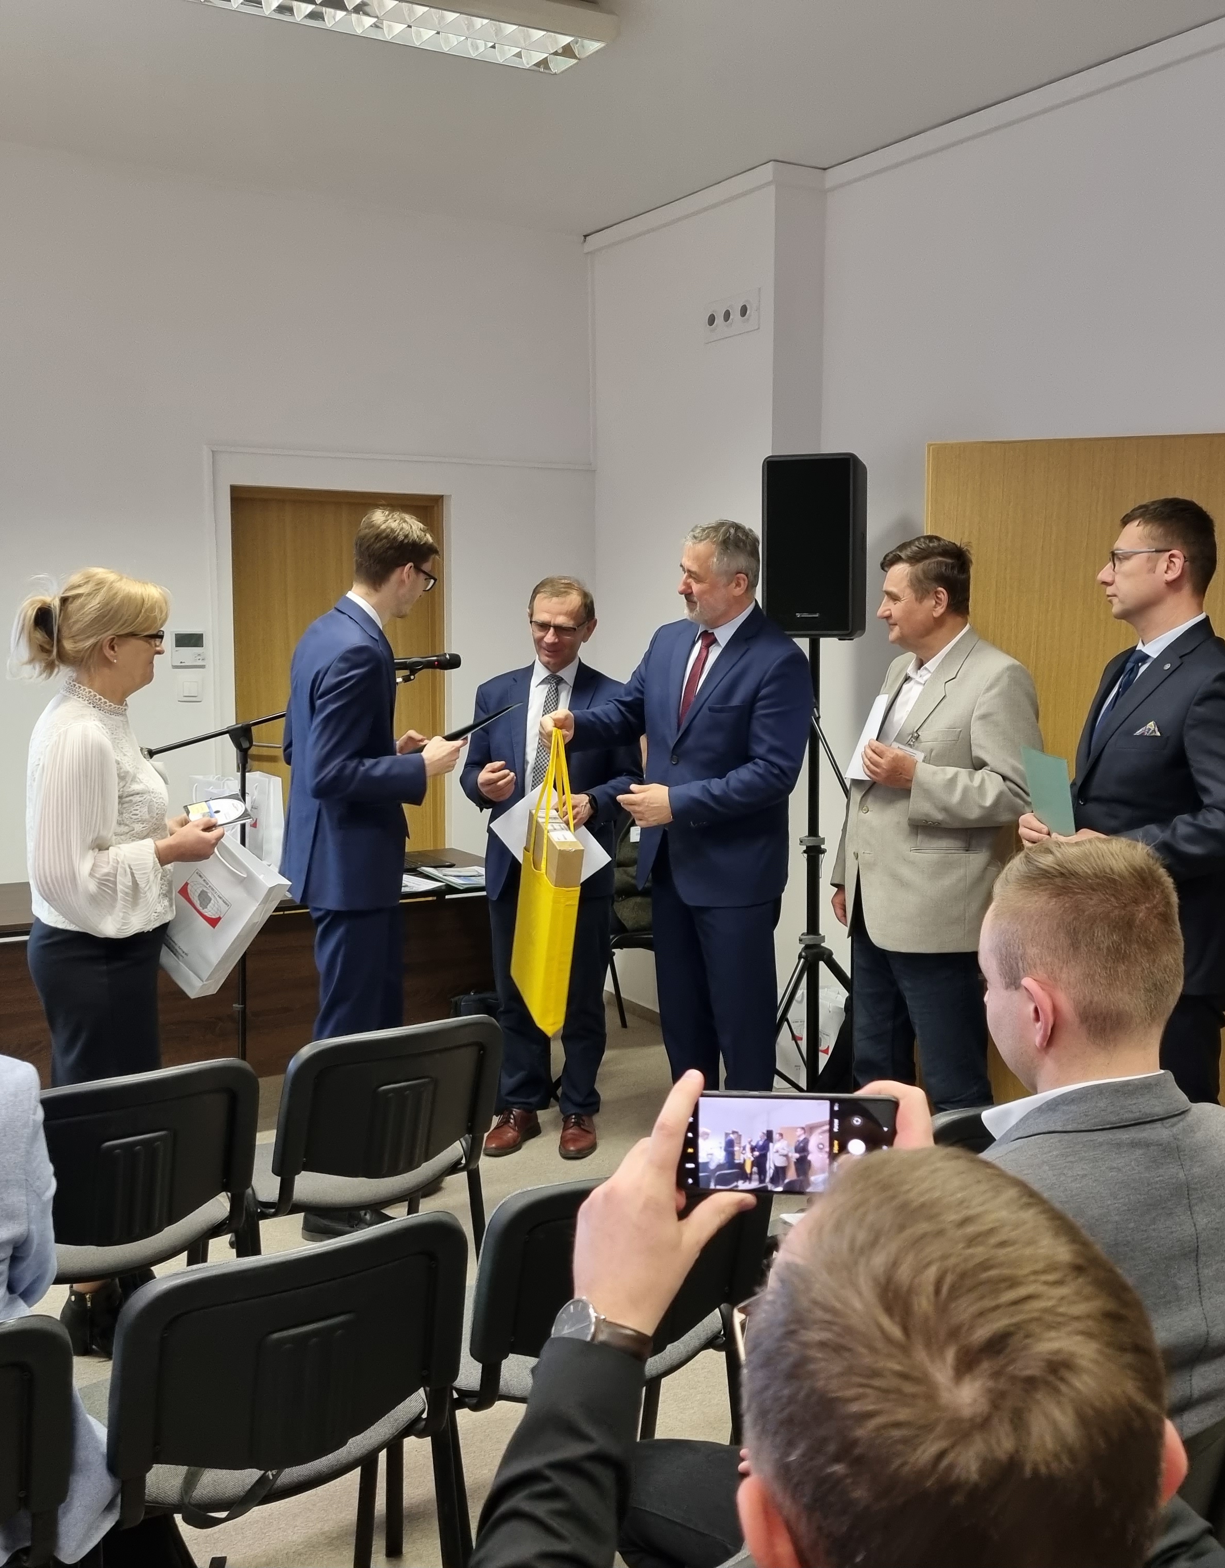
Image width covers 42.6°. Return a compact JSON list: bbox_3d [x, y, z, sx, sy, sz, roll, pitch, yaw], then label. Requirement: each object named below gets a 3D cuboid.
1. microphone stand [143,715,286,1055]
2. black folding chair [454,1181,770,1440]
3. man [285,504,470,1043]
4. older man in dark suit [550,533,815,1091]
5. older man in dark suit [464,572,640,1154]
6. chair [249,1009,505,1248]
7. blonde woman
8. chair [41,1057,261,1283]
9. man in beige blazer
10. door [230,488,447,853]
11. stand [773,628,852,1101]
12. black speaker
[{"bbox_3d":[-0.924,0.428,4.280,0.750,1.430,0.550,-2,6,-25],"label":"microphone stand"},{"bbox_3d":[-0.056,0.909,2.537,0.530,0.800,0.560,-3,6,-28],"label":"black folding chair"},{"bbox_3d":[-0.646,0.210,4.180,0.520,1.875,0.500,-2,6,-20],"label":"man"},{"bbox_3d":[0.205,0.207,4.330,0.600,1.856,0.560,-4,7,-33],"label":"older man in dark suit"},{"bbox_3d":[-0.177,0.245,4.661,0.530,1.710,0.420,1,6,12],"label":"older man in dark suit"},{"bbox_3d":[-0.530,0.832,3.165,0.540,0.820,0.570,-3,7,-35],"label":"chair"},{"bbox_3d":[-1.111,0.369,3.520,0.480,1.683,0.460,-1,6,-13],"label":"blonde woman"},{"bbox_3d":[-0.940,0.860,2.855,0.540,0.820,0.570,-3,7,-35],"label":"chair"},{"bbox_3d":[0.816,0.281,3.930,0.420,1.789,0.550,-2,6,-20],"label":"man in beige blazer"},{"bbox_3d":[-1.075,-0.101,6.194,0.914,2.100,0.100,-3,6,-32],"label":"door"},{"bbox_3d":[0.720,0.322,4.849,0.850,1.530,0.880,1,5,7],"label":"stand"},{"bbox_3d":[0.624,-0.724,4.820,0.300,0.547,0.300,2,6,20],"label":"black speaker"}]

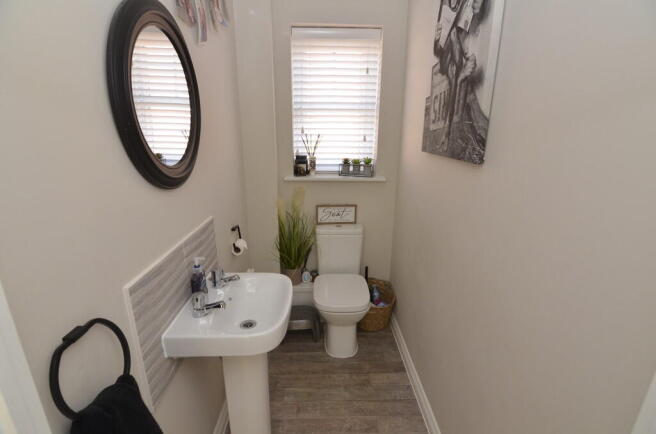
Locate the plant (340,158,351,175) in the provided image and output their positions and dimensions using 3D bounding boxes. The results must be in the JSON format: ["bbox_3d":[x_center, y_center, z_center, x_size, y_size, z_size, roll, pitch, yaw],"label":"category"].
[{"bbox_3d":[0.134,-0.371,2.147,0.066,0.120,0.066,0,17,-1],"label":"plant"}]

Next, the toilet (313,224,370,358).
[{"bbox_3d":[0.094,0.513,2.074,0.370,0.780,0.610,0,17,-1],"label":"toilet"}]

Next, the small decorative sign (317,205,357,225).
[{"bbox_3d":[0.064,-0.017,2.195,0.305,0.155,0.022,0,17,-1],"label":"small decorative sign"}]

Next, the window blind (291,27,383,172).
[{"bbox_3d":[0.060,-0.780,2.043,0.595,0.960,0.100,0,17,-1],"label":"window blind"}]

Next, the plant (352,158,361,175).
[{"bbox_3d":[0.214,-0.371,2.148,0.065,0.120,0.065,0,17,-1],"label":"plant"}]

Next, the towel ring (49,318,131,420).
[{"bbox_3d":[-0.488,0.318,0.614,0.052,0.215,0.187,0,17,-1],"label":"towel ring"}]

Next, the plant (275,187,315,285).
[{"bbox_3d":[-0.239,0.141,2.128,0.285,0.725,0.255,0,17,-1],"label":"plant"}]

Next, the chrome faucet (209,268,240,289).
[{"bbox_3d":[-0.433,0.254,1.230,0.115,0.080,0.050,0,17,-1],"label":"chrome faucet"}]

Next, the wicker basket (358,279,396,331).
[{"bbox_3d":[0.370,0.711,2.273,0.290,0.290,0.310,0,17,-1],"label":"wicker basket"}]

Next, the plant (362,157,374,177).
[{"bbox_3d":[0.300,-0.376,2.148,0.082,0.135,0.080,0,17,-1],"label":"plant"}]

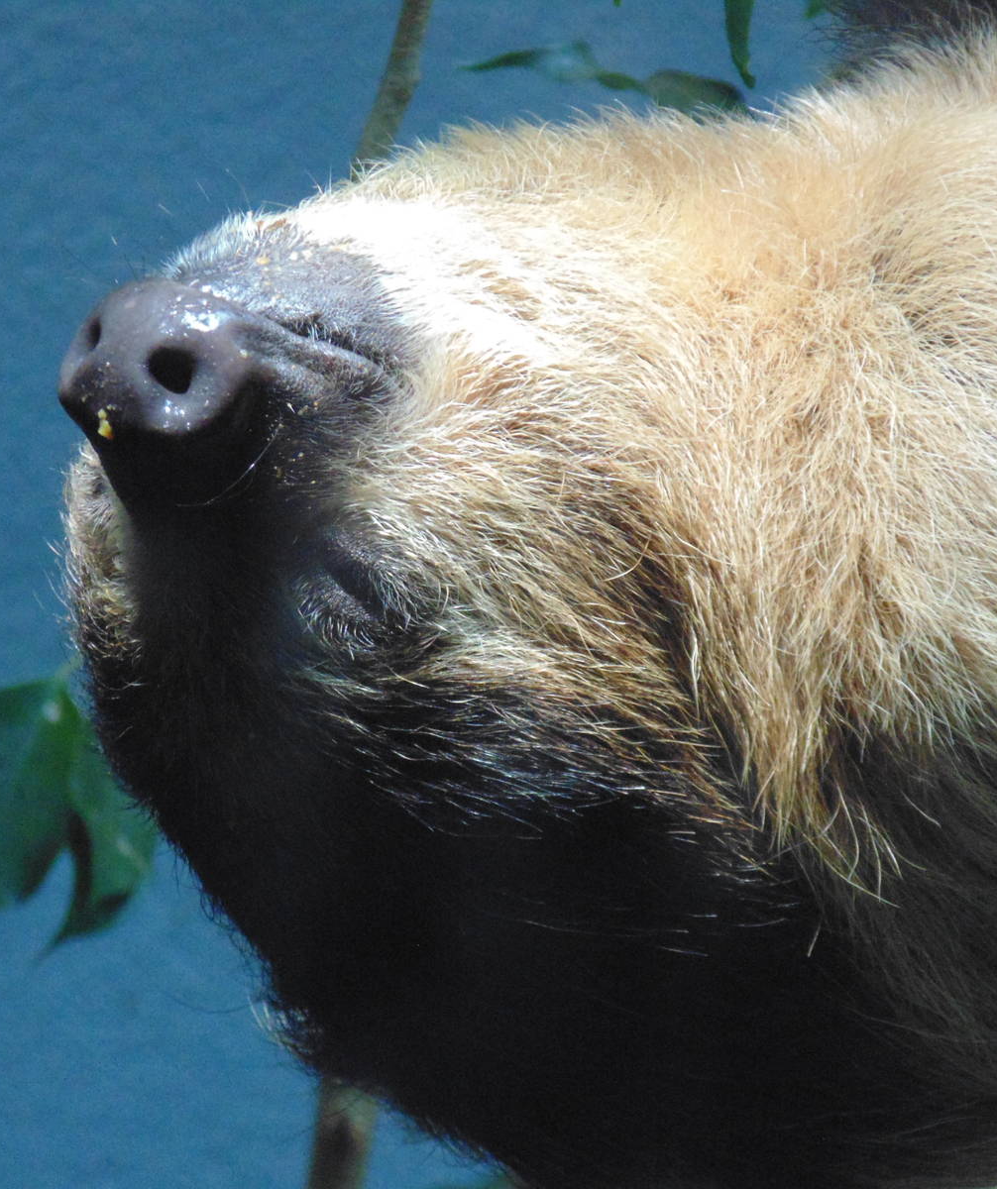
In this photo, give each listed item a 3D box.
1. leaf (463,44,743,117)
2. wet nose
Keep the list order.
[{"bbox_3d":[0.018,-0.089,2.850,0.047,0.011,0.024,12,-3,6],"label":"leaf"},{"bbox_3d":[-0.054,-0.034,2.710,0.031,0.029,0.028,24,1,42],"label":"wet nose"}]

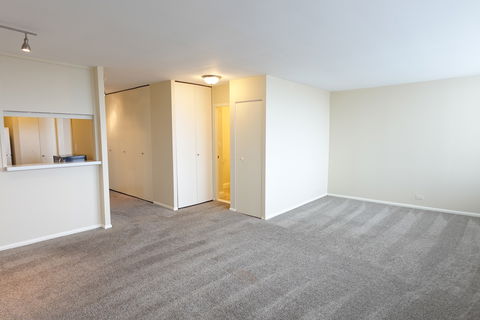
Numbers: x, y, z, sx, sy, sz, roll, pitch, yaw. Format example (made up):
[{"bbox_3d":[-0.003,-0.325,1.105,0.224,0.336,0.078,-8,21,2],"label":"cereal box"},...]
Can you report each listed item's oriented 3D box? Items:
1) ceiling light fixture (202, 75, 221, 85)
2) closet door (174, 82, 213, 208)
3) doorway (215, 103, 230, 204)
[{"bbox_3d":[-0.482,-1.371,4.617,0.345,0.125,0.345,0,6,0],"label":"ceiling light fixture"},{"bbox_3d":[-0.904,-0.289,5.382,0.045,2.410,0.915,5,8,41],"label":"closet door"},{"bbox_3d":[-0.264,-0.122,5.503,0.660,2.080,0.110,5,8,41],"label":"doorway"}]

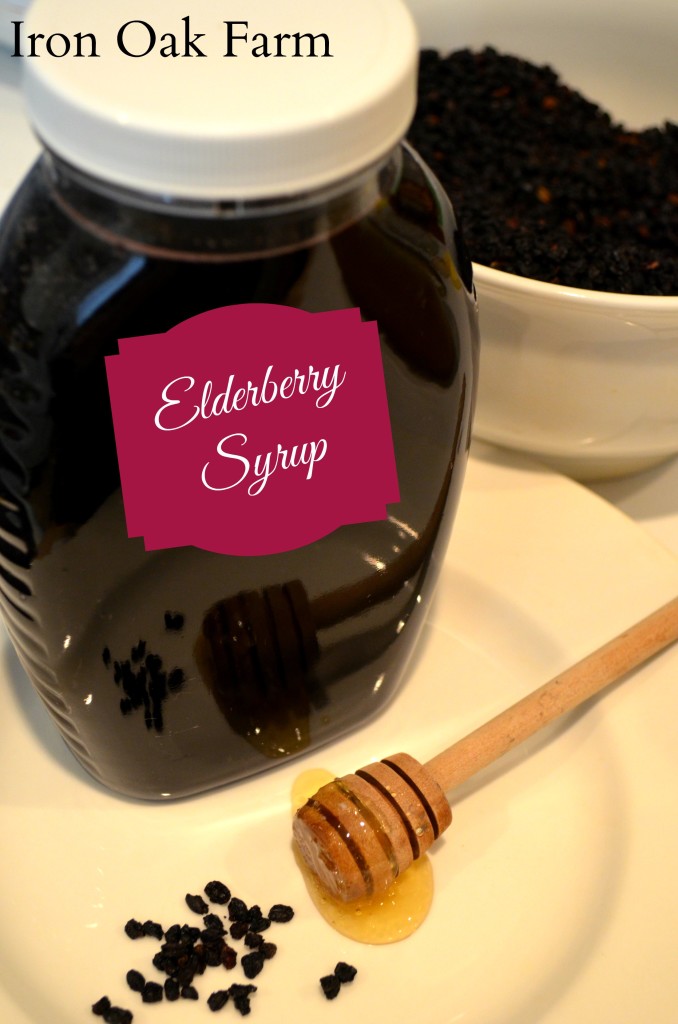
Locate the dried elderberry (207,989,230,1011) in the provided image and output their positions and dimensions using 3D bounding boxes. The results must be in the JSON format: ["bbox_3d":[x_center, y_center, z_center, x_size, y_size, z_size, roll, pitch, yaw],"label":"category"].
[{"bbox_3d":[-0.024,0.098,0.308,0.005,0.003,0.003,-35,57,-29],"label":"dried elderberry"}]

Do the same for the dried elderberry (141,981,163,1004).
[{"bbox_3d":[-0.035,0.091,0.289,0.004,0.003,0.004,2,42,-1],"label":"dried elderberry"}]

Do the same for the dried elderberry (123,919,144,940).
[{"bbox_3d":[-0.043,0.087,0.318,0.004,0.003,0.004,1,47,-1],"label":"dried elderberry"}]

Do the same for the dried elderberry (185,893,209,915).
[{"bbox_3d":[-0.030,0.083,0.323,0.006,0.003,0.003,31,54,25],"label":"dried elderberry"}]

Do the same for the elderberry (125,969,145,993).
[{"bbox_3d":[-0.038,0.089,0.291,0.003,0.003,0.005,-29,50,-31],"label":"elderberry"}]

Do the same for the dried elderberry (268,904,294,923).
[{"bbox_3d":[-0.011,0.080,0.303,0.005,0.003,0.004,-2,42,-5],"label":"dried elderberry"}]

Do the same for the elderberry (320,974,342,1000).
[{"bbox_3d":[-0.002,0.096,0.310,0.004,0.004,0.005,-5,47,-5],"label":"elderberry"}]

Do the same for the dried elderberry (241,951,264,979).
[{"bbox_3d":[-0.016,0.087,0.294,0.004,0.003,0.006,14,43,13],"label":"dried elderberry"}]

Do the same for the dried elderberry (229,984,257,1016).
[{"bbox_3d":[-0.018,0.092,0.289,0.004,0.003,0.007,-12,44,-16],"label":"dried elderberry"}]

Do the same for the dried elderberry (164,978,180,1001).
[{"bbox_3d":[-0.034,0.096,0.310,0.003,0.003,0.005,-4,47,-5],"label":"dried elderberry"}]

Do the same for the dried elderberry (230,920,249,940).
[{"bbox_3d":[-0.019,0.082,0.300,0.003,0.003,0.004,30,48,27],"label":"dried elderberry"}]

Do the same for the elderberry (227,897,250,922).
[{"bbox_3d":[-0.021,0.084,0.322,0.004,0.004,0.006,-20,51,-19],"label":"elderberry"}]

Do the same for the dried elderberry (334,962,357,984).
[{"bbox_3d":[0.001,0.094,0.312,0.005,0.004,0.004,18,49,15],"label":"dried elderberry"}]

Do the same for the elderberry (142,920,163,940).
[{"bbox_3d":[-0.039,0.087,0.319,0.005,0.003,0.003,21,50,17],"label":"elderberry"}]

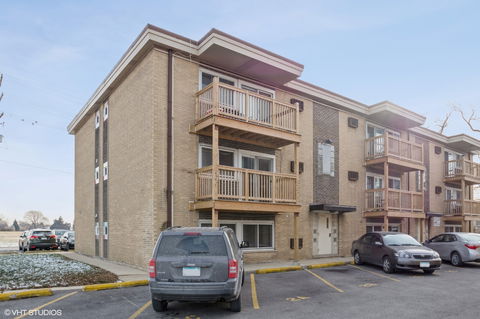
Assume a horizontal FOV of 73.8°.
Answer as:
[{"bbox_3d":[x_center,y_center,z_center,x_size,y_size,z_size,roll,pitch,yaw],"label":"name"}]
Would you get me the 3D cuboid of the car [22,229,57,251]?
[{"bbox_3d":[-15.500,6.060,24.600,1.850,1.670,4.600,9,-14,-39],"label":"car"}]

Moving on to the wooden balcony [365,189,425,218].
[{"bbox_3d":[8.832,2.522,18.353,3.950,1.429,1.380,6,-10,-36],"label":"wooden balcony"}]

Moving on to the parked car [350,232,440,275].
[{"bbox_3d":[6.030,3.620,12.950,1.720,1.470,4.500,0,-11,-2],"label":"parked car"}]

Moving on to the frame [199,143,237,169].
[{"bbox_3d":[-0.748,0.127,12.195,1.750,1.200,0.120,8,-14,-36],"label":"frame"}]

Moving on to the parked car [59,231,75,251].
[{"bbox_3d":[-12.730,6.171,24.900,1.800,1.470,4.500,6,-10,-36],"label":"parked car"}]

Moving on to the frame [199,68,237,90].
[{"bbox_3d":[-0.776,-2.620,12.010,1.743,1.200,0.120,6,-10,-36],"label":"frame"}]

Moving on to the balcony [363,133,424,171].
[{"bbox_3d":[8.832,-0.314,18.353,3.950,1.450,1.380,6,-10,-36],"label":"balcony"}]

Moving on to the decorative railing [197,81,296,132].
[{"bbox_3d":[0.361,-1.644,12.402,4.000,1.200,1.300,8,-14,-36],"label":"decorative railing"}]

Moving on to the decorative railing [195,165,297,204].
[{"bbox_3d":[0.356,1.170,12.219,3.950,1.150,1.300,8,-14,-36],"label":"decorative railing"}]

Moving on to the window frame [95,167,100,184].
[{"bbox_3d":[-7.582,0.879,17.027,0.120,0.920,0.880,8,-14,-36],"label":"window frame"}]

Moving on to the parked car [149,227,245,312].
[{"bbox_3d":[-0.800,2.474,7.850,1.760,1.670,4.400,0,-11,2],"label":"parked car"}]

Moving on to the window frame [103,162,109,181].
[{"bbox_3d":[-6.194,0.556,14.800,0.100,0.820,0.680,6,-10,-37],"label":"window frame"}]

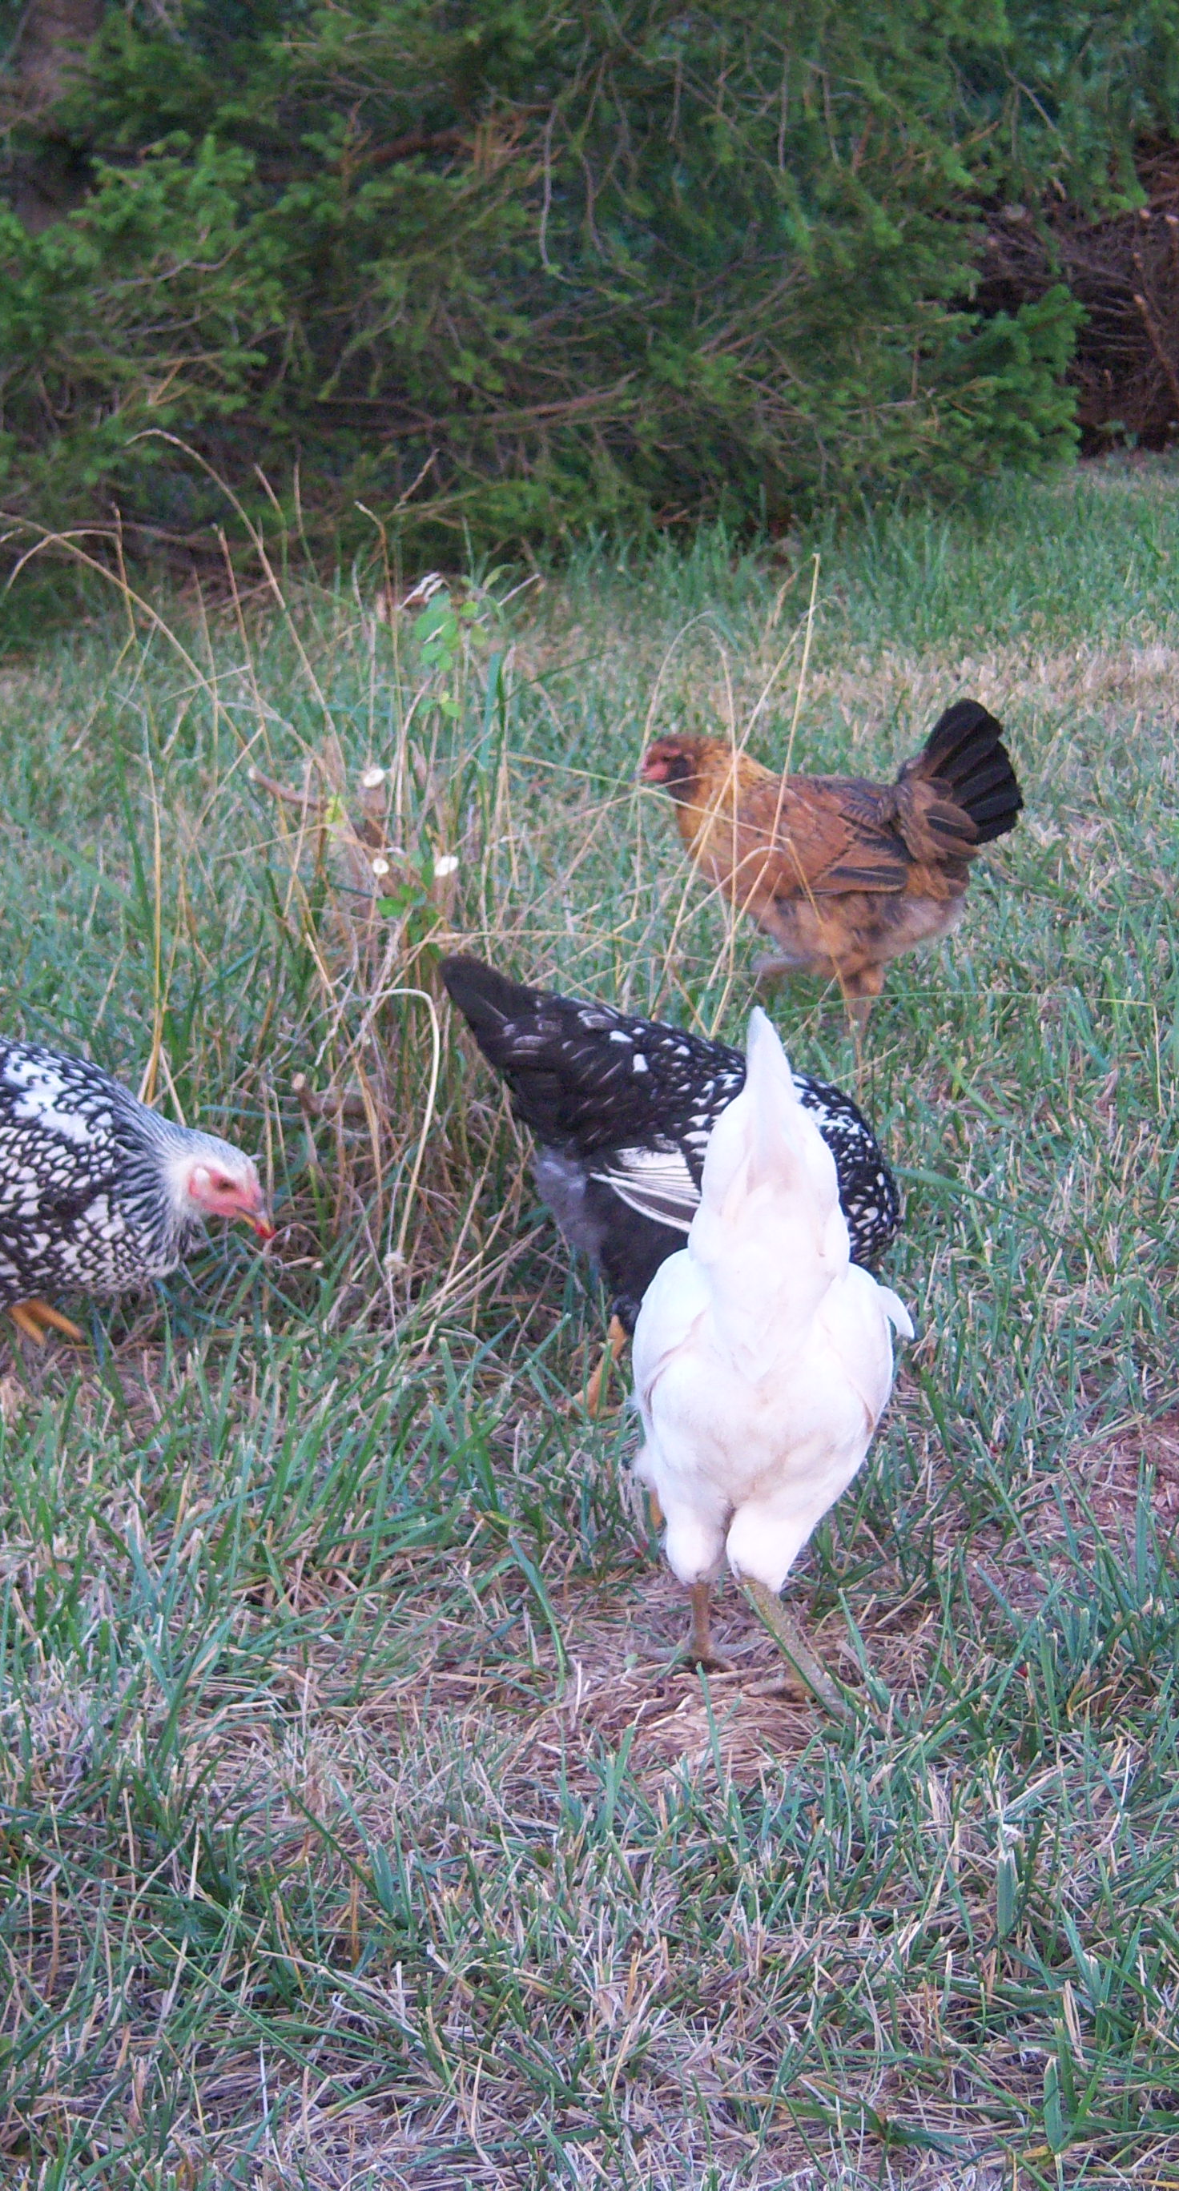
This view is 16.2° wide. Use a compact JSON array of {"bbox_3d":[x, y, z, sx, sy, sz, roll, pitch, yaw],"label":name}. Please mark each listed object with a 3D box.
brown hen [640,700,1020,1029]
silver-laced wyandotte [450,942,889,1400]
[{"bbox_3d":[0.261,-0.237,4.399,0.400,0.355,0.180,0,11,2],"label":"brown hen"},{"bbox_3d":[0.073,0.078,2.936,0.400,0.300,0.190,7,13,33],"label":"silver-laced wyandotte"}]

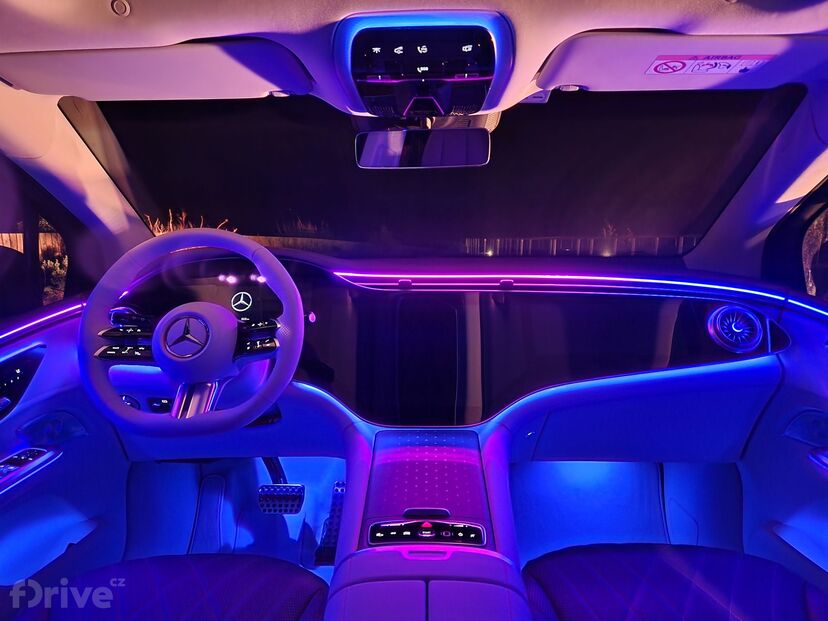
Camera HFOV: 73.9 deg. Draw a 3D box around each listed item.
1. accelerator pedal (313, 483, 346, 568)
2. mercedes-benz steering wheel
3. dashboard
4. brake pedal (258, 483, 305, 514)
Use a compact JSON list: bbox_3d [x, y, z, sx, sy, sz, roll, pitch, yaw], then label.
[{"bbox_3d":[-0.204,0.524,1.360,0.065,0.210,0.040,0,-30,1],"label":"accelerator pedal"},{"bbox_3d":[-0.373,0.033,0.944,0.372,0.360,0.100,0,-16,1],"label":"mercedes-benz steering wheel"},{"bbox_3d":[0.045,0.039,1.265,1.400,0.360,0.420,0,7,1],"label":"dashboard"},{"bbox_3d":[-0.316,0.448,1.310,0.108,0.072,0.035,0,-23,1],"label":"brake pedal"}]

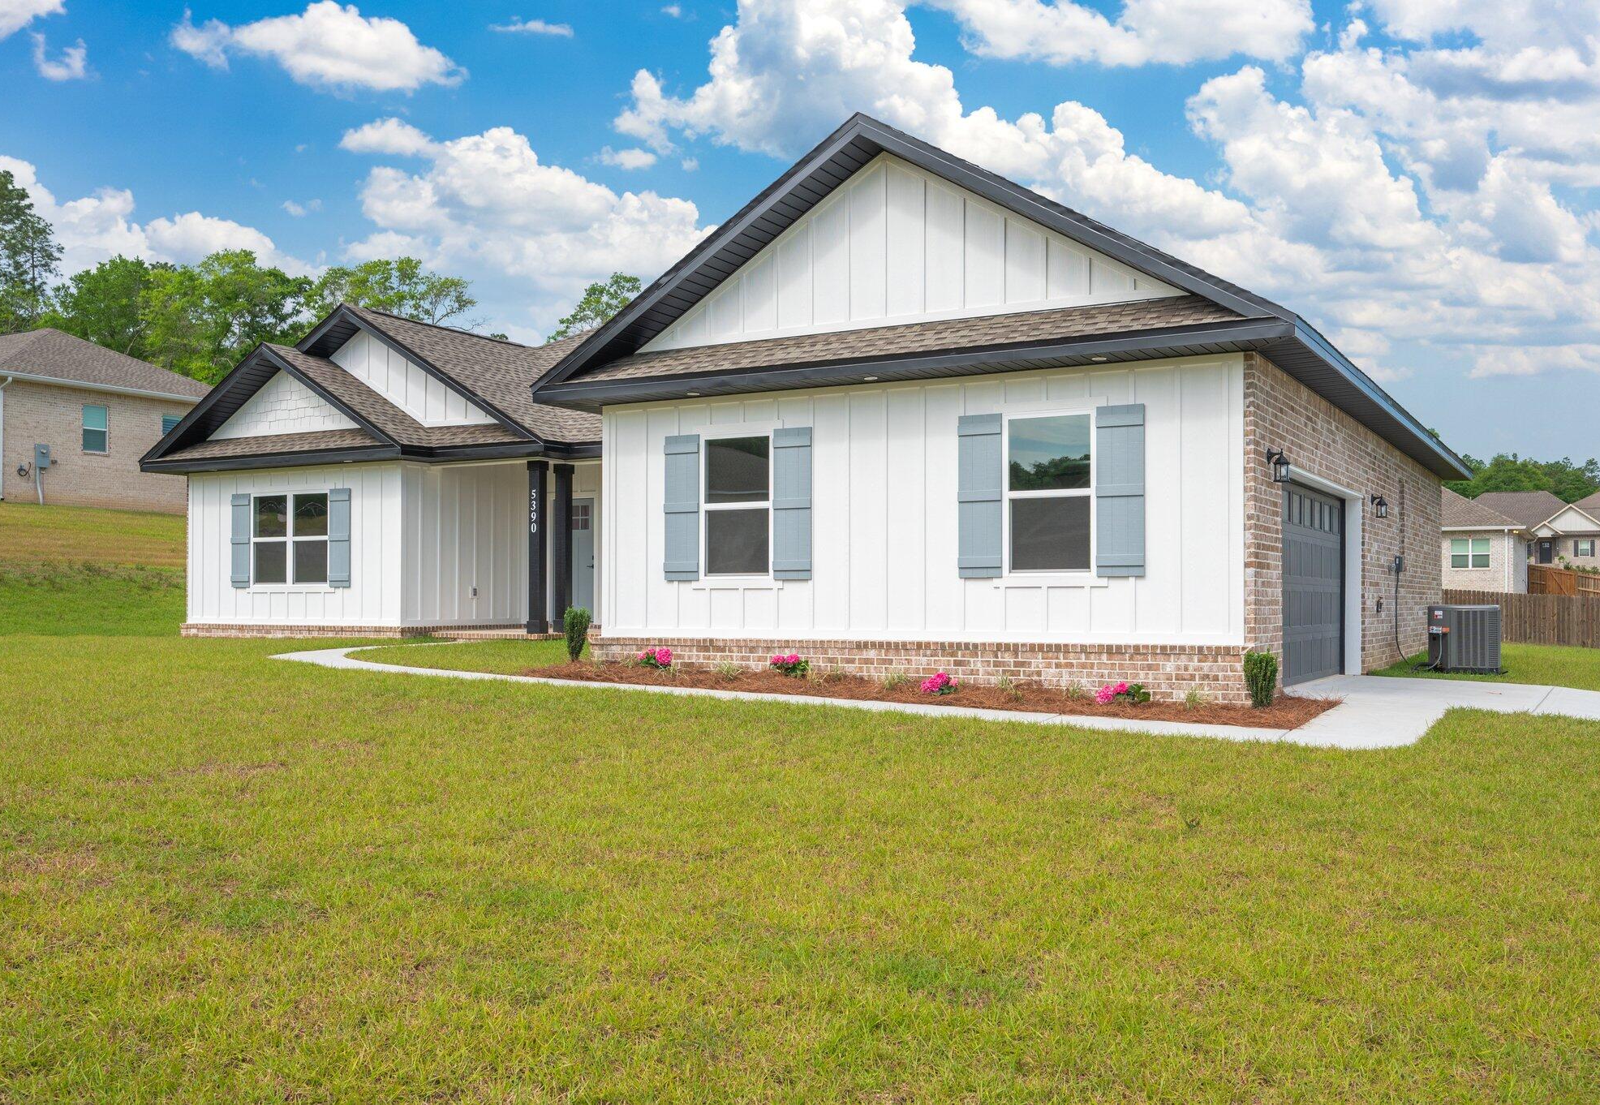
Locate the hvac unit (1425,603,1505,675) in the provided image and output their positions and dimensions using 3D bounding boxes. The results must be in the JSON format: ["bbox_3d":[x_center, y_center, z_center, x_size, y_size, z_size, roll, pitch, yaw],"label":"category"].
[{"bbox_3d":[8.787,1.144,18.299,0.810,0.869,0.810,-1,-2,30],"label":"hvac unit"}]

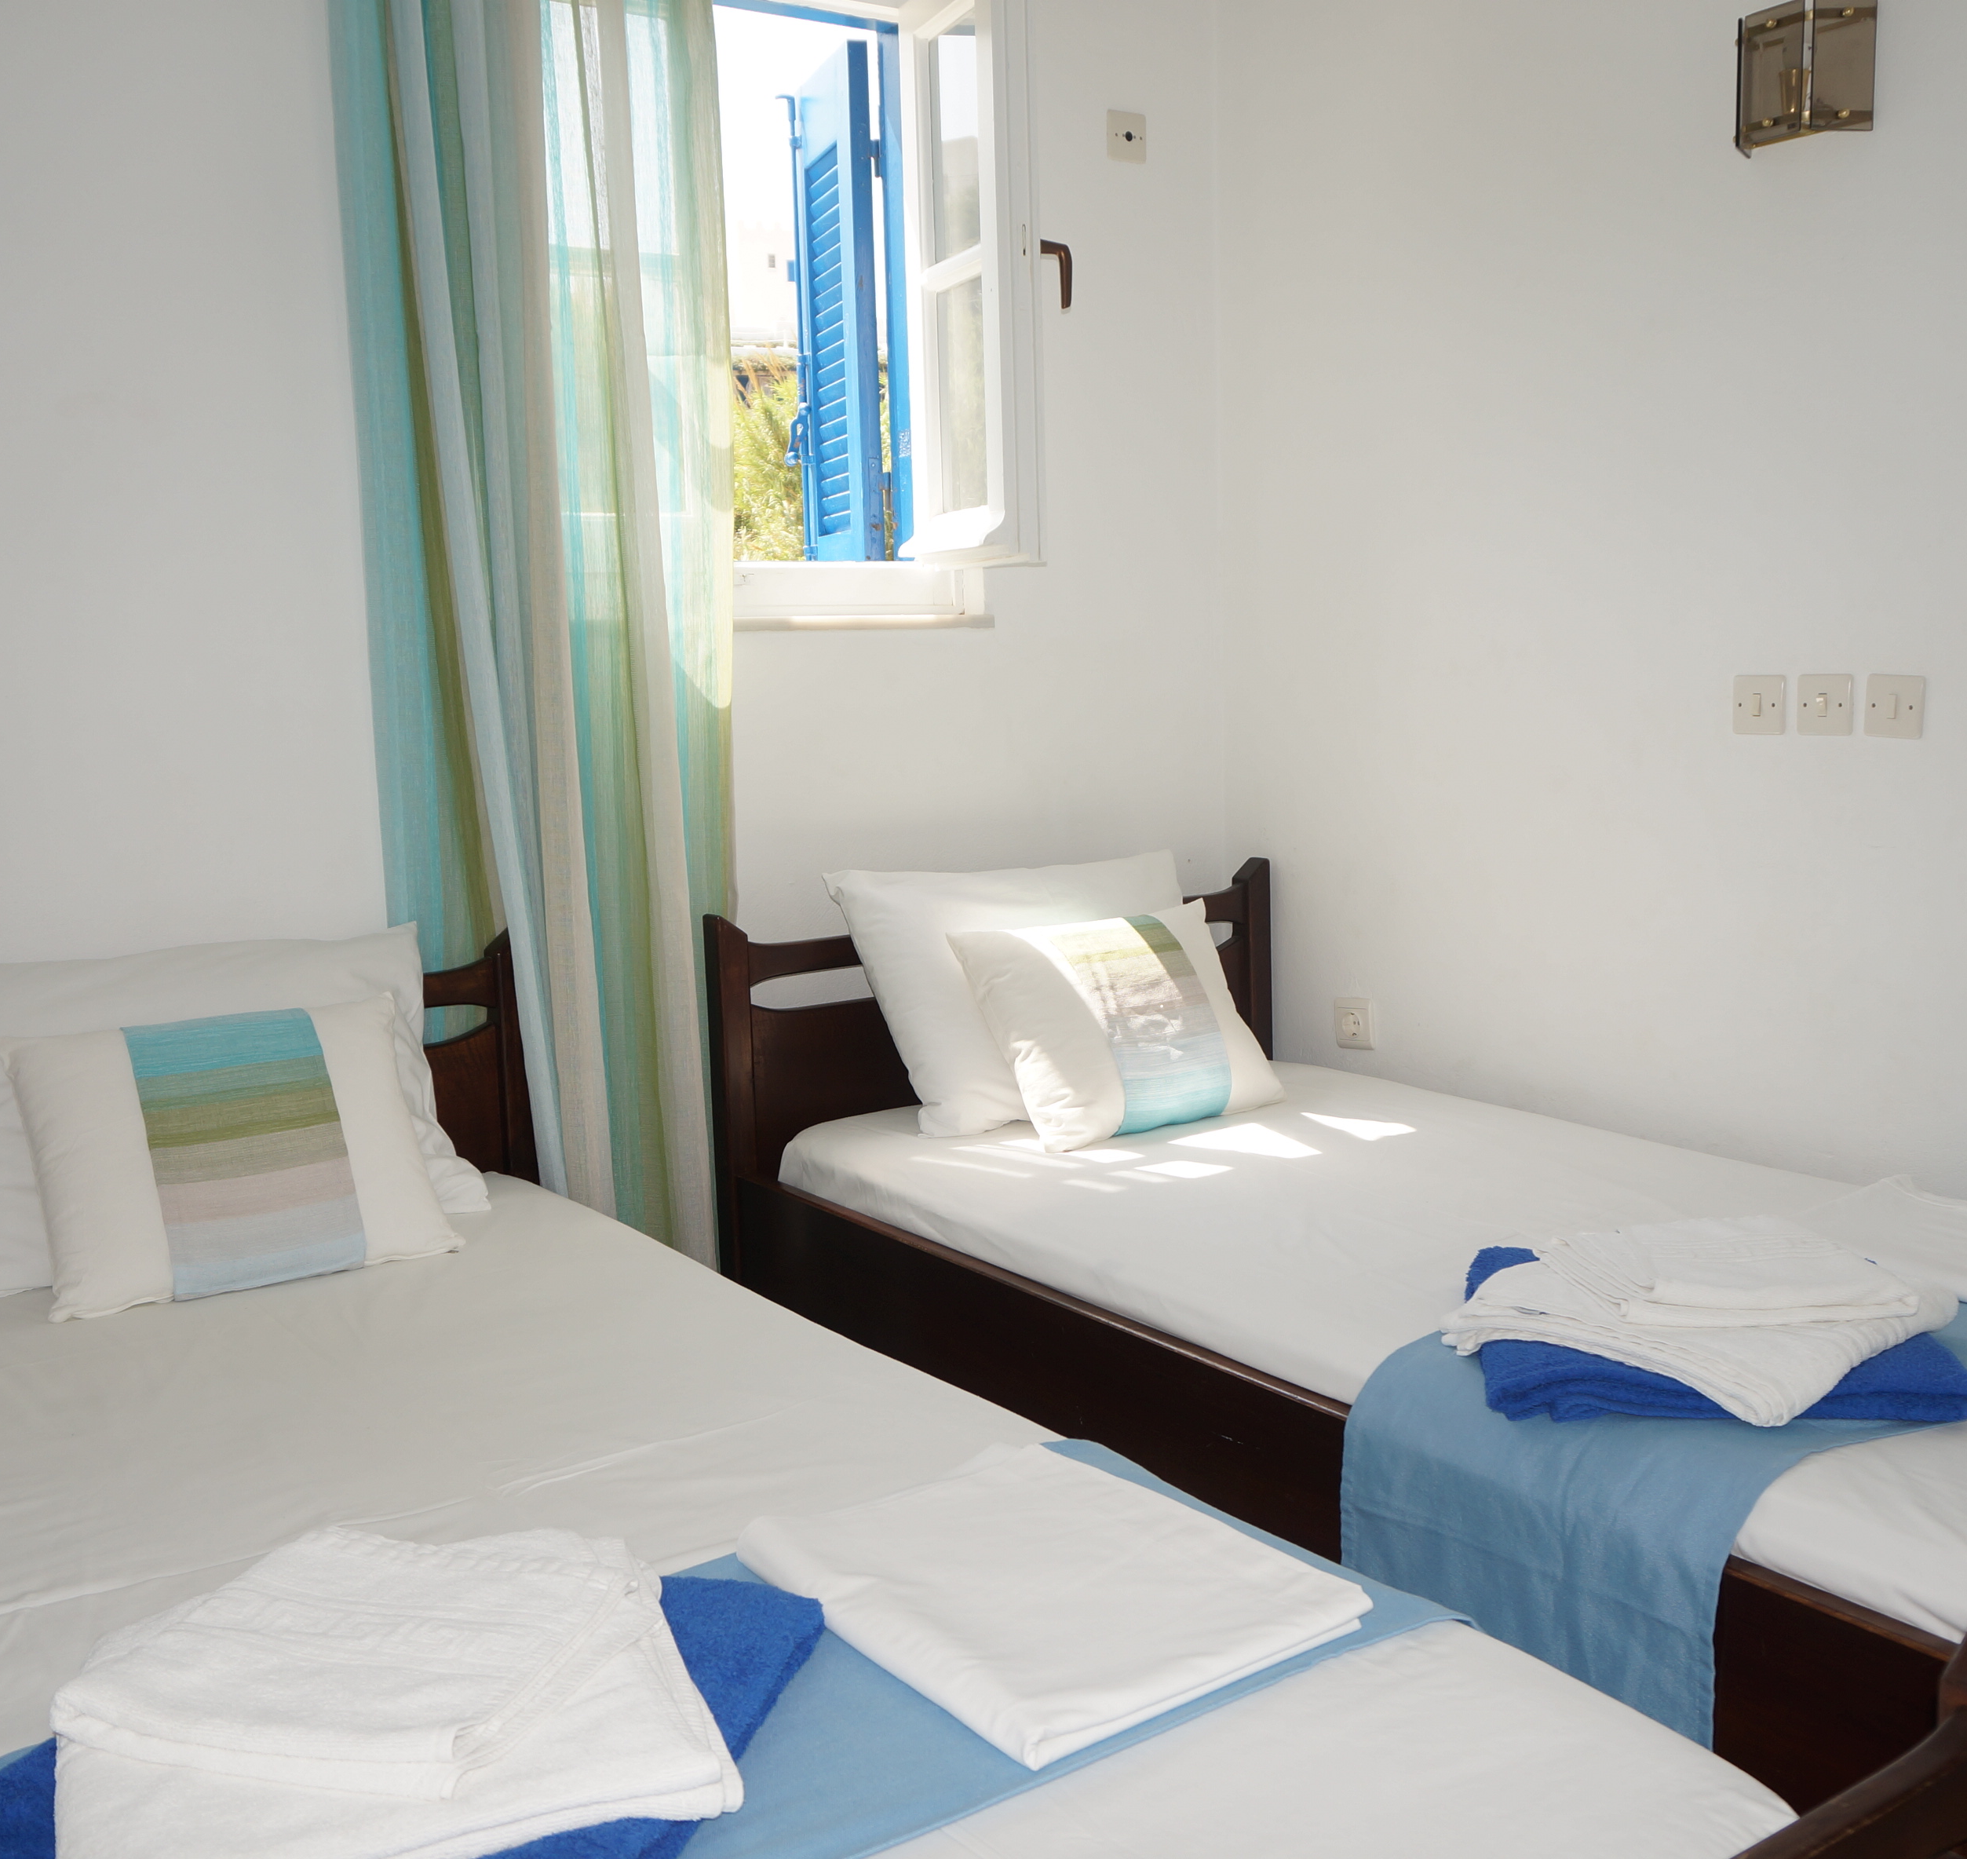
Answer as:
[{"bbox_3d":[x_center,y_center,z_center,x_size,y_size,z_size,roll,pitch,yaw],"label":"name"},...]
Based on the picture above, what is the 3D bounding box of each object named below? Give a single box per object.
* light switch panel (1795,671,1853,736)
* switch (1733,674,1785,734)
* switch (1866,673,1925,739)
[{"bbox_3d":[1.088,-0.290,2.507,0.011,0.078,0.075,-7,9,-36],"label":"light switch panel"},{"bbox_3d":[1.032,-0.299,2.582,0.011,0.078,0.075,-7,9,-36],"label":"switch"},{"bbox_3d":[1.143,-0.279,2.433,0.011,0.078,0.075,-7,13,-36],"label":"switch"}]

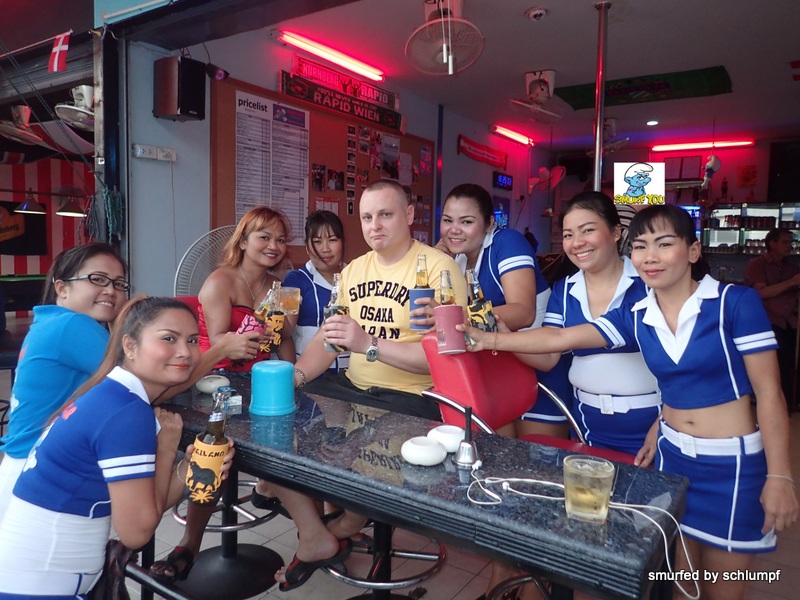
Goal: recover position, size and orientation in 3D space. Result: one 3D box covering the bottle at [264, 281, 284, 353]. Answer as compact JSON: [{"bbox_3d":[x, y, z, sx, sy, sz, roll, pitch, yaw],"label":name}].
[{"bbox_3d":[-0.406,0.056,1.860,0.071,0.235,0.071,4,5,0],"label":"bottle"}]

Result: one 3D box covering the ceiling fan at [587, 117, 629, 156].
[{"bbox_3d":[2.280,-1.786,6.350,0.420,0.420,0.440,5,7,36],"label":"ceiling fan"}]

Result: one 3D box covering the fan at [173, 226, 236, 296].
[{"bbox_3d":[-0.731,0.425,2.524,0.490,1.440,0.400,0,3,-18],"label":"fan"}]

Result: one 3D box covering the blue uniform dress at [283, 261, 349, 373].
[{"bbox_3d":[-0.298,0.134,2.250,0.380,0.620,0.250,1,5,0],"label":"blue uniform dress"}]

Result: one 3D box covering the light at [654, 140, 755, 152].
[{"bbox_3d":[3.953,-2.019,7.600,1.200,0.070,0.070,3,3,26],"label":"light"}]

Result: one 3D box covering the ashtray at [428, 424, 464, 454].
[{"bbox_3d":[0.102,0.287,1.180,0.090,0.042,0.090,1,5,0],"label":"ashtray"}]

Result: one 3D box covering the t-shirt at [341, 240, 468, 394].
[{"bbox_3d":[0.015,0.062,1.930,0.420,0.510,0.260,4,6,22],"label":"t-shirt"}]

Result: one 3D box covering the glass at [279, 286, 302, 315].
[{"bbox_3d":[-0.398,0.002,2.120,0.083,0.090,0.083,1,3,-11],"label":"glass"}]

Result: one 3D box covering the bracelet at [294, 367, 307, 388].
[{"bbox_3d":[-0.313,0.240,1.790,0.020,0.072,0.062,-49,5,-24],"label":"bracelet"}]

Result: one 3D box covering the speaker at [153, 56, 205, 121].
[{"bbox_3d":[-1.272,-1.207,3.355,0.210,0.325,0.165,5,7,35],"label":"speaker"}]

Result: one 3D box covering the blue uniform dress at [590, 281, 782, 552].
[{"bbox_3d":[0.769,0.288,1.550,0.280,0.690,0.380,-1,4,-42],"label":"blue uniform dress"}]

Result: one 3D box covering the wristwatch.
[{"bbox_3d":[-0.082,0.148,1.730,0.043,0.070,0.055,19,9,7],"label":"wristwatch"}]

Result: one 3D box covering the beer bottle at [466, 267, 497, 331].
[{"bbox_3d":[0.235,0.022,1.700,0.071,0.235,0.071,-12,5,0],"label":"beer bottle"}]

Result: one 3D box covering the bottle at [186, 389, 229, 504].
[{"bbox_3d":[-0.405,0.309,1.220,0.076,0.238,0.076,8,4,-18],"label":"bottle"}]

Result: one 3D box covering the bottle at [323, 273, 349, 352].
[{"bbox_3d":[-0.186,0.037,1.690,0.071,0.235,0.071,1,5,0],"label":"bottle"}]

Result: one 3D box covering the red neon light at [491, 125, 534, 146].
[{"bbox_3d":[1.305,-1.910,6.700,0.080,0.070,0.900,4,4,41],"label":"red neon light"}]

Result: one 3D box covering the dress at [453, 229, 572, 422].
[{"bbox_3d":[0.403,0.078,2.000,0.370,0.640,0.330,6,7,41],"label":"dress"}]

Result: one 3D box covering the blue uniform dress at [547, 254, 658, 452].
[{"bbox_3d":[0.665,0.211,1.860,0.390,0.690,0.280,3,3,33],"label":"blue uniform dress"}]

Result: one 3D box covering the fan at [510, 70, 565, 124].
[{"bbox_3d":[1.190,-1.752,5.000,0.450,0.370,0.440,2,3,20],"label":"fan"}]

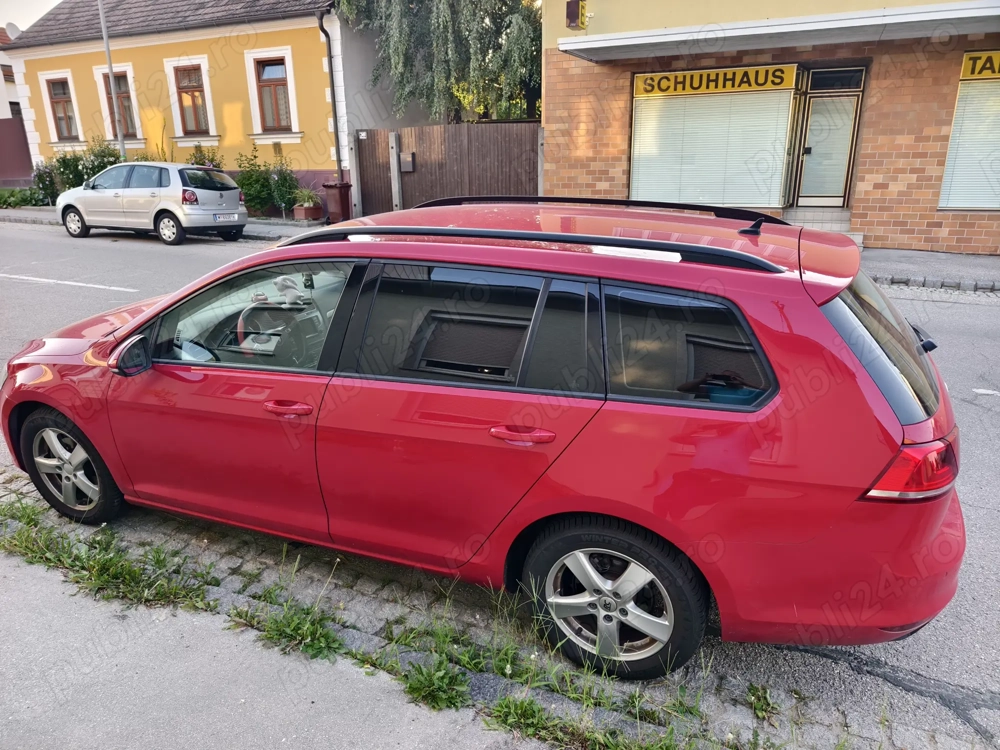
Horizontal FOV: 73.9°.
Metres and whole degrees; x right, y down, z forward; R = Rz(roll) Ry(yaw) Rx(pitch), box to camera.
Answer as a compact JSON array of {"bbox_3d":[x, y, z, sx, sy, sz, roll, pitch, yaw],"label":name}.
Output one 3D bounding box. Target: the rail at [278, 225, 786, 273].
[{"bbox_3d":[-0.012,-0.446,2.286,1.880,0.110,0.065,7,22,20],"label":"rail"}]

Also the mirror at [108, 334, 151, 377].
[{"bbox_3d":[-1.452,-0.079,2.620,0.125,0.155,0.190,7,22,22],"label":"mirror"}]

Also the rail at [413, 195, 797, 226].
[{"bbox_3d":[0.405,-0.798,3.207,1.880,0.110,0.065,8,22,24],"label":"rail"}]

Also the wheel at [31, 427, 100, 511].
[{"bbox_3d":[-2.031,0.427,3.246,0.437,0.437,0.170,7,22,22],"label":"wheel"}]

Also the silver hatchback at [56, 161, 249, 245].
[{"bbox_3d":[-6.872,-3.401,13.025,3.910,1.467,1.660,8,17,21],"label":"silver hatchback"}]

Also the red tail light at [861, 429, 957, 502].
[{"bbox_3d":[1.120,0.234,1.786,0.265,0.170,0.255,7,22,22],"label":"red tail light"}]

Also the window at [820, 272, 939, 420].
[{"bbox_3d":[1.341,-0.226,2.379,0.150,0.500,1.320,-40,0,31],"label":"window"}]

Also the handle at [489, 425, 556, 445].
[{"bbox_3d":[0.069,0.186,2.073,0.230,0.043,0.048,3,20,23],"label":"handle"}]

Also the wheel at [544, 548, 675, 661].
[{"bbox_3d":[0.391,0.743,2.285,0.433,0.433,0.180,7,22,22],"label":"wheel"}]

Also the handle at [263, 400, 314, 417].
[{"bbox_3d":[-0.777,0.124,2.433,0.235,0.043,0.048,3,20,23],"label":"handle"}]

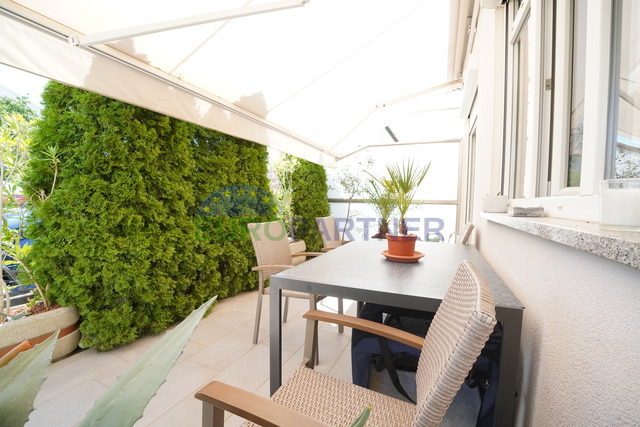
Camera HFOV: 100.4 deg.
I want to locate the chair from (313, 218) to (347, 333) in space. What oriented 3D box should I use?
[{"bbox_3d":[0.319,0.497,2.760,0.588,0.889,0.553,1,2,24],"label":"chair"}]

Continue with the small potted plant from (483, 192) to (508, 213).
[{"bbox_3d":[0.987,-0.062,1.500,0.113,0.114,0.113,1,2,24],"label":"small potted plant"}]

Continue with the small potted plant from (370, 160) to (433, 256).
[{"bbox_3d":[0.474,-0.029,1.553,0.342,0.548,0.362,1,2,24],"label":"small potted plant"}]

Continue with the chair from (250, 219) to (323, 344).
[{"bbox_3d":[-0.159,0.521,2.025,0.588,0.889,0.553,1,2,24],"label":"chair"}]

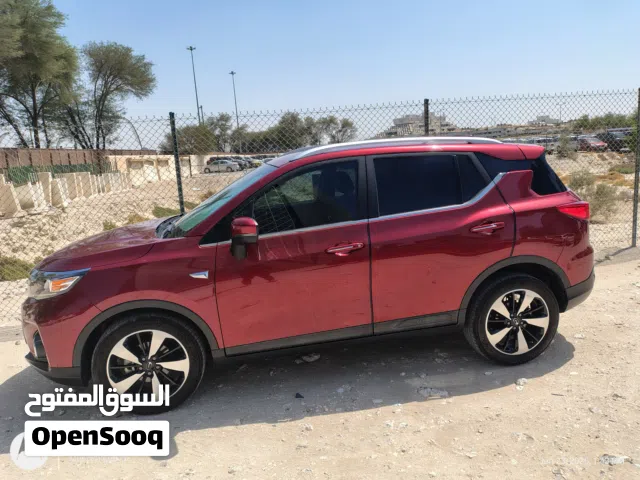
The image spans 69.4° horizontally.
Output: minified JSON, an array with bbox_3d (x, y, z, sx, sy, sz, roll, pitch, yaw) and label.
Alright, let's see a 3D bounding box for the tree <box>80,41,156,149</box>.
[{"bbox_3d":[-17.813,-11.560,41.880,6.800,11.902,6.400,-7,9,-21],"label":"tree"}]

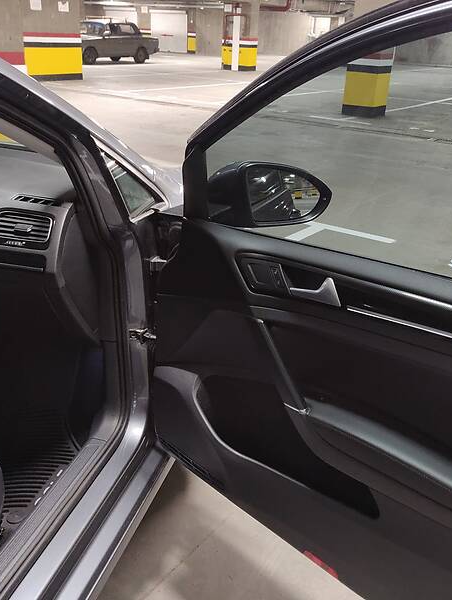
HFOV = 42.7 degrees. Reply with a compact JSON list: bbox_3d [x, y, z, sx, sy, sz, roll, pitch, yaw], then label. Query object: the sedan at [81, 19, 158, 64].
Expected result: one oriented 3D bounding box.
[{"bbox_3d":[-4.337,-9.390,21.009,1.610,1.450,4.100,20,30,32],"label":"sedan"}]

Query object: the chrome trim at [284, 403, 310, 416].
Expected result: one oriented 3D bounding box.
[{"bbox_3d":[0.138,0.205,1.091,0.055,0.018,0.025,22,31,35],"label":"chrome trim"}]

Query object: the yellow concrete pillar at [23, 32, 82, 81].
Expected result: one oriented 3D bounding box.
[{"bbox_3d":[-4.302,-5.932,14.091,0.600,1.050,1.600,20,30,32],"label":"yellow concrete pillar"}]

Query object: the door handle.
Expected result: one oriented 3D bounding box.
[{"bbox_3d":[0.160,-0.017,1.040,0.105,0.045,0.030,22,31,35],"label":"door handle"}]

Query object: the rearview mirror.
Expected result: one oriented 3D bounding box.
[{"bbox_3d":[0.095,-0.231,1.259,0.225,0.145,0.125,-12,29,-28],"label":"rearview mirror"}]

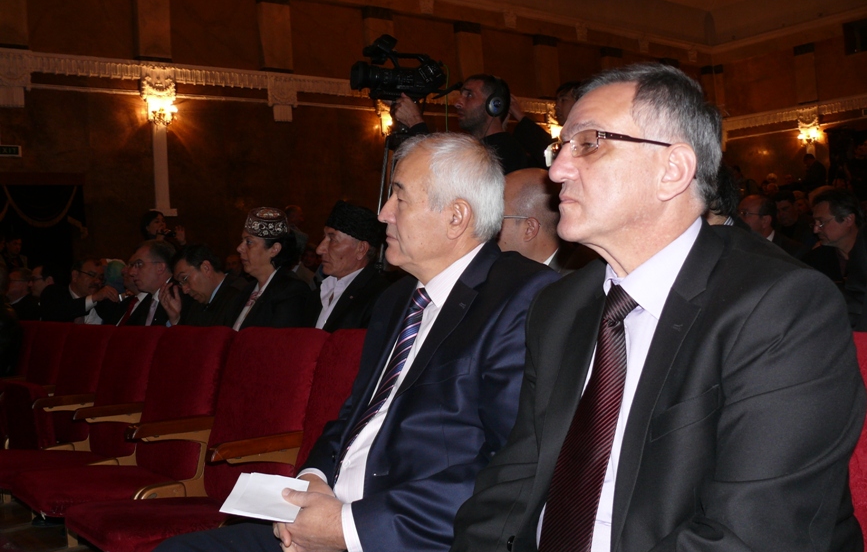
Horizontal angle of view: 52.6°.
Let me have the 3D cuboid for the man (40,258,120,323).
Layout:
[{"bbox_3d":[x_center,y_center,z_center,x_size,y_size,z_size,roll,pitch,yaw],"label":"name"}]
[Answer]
[{"bbox_3d":[-1.966,0.528,4.768,0.600,1.230,0.750,-4,1,6],"label":"man"}]

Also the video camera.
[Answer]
[{"bbox_3d":[-0.128,-0.781,3.300,0.340,0.215,0.170,-4,1,-16],"label":"video camera"}]

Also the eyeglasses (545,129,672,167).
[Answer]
[{"bbox_3d":[0.227,-0.149,1.126,0.145,0.048,0.142,4,-1,-20],"label":"eyeglasses"}]

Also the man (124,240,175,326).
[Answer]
[{"bbox_3d":[-1.375,0.476,3.899,0.780,1.280,0.550,-4,1,-40],"label":"man"}]

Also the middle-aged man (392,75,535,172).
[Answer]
[{"bbox_3d":[0.205,0.097,3.461,0.600,1.780,0.580,-4,1,-22],"label":"middle-aged man"}]

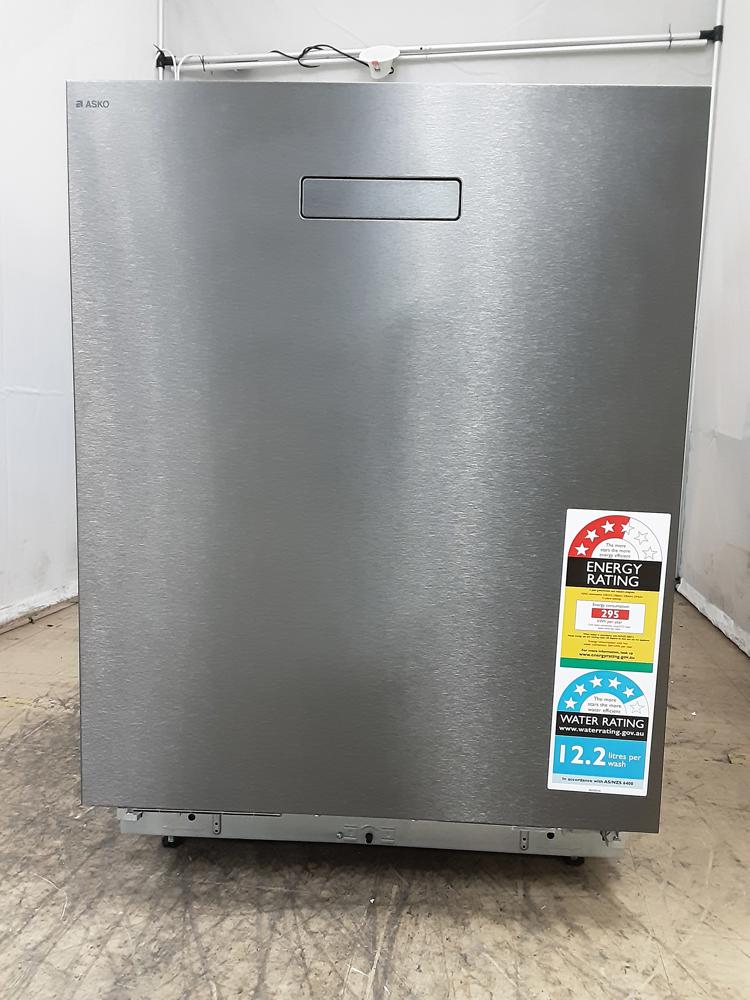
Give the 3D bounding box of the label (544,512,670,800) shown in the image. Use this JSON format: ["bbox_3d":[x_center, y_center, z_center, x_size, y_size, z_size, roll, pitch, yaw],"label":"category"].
[{"bbox_3d":[0.231,0.154,0.800,0.100,0.288,0.004,3,7,2],"label":"label"}]

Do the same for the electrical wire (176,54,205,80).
[{"bbox_3d":[-0.561,-1.315,2.460,0.087,0.090,0.030,3,7,10],"label":"electrical wire"}]

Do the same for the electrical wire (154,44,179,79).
[{"bbox_3d":[-0.642,-1.348,2.490,0.075,0.110,0.040,3,7,10],"label":"electrical wire"}]

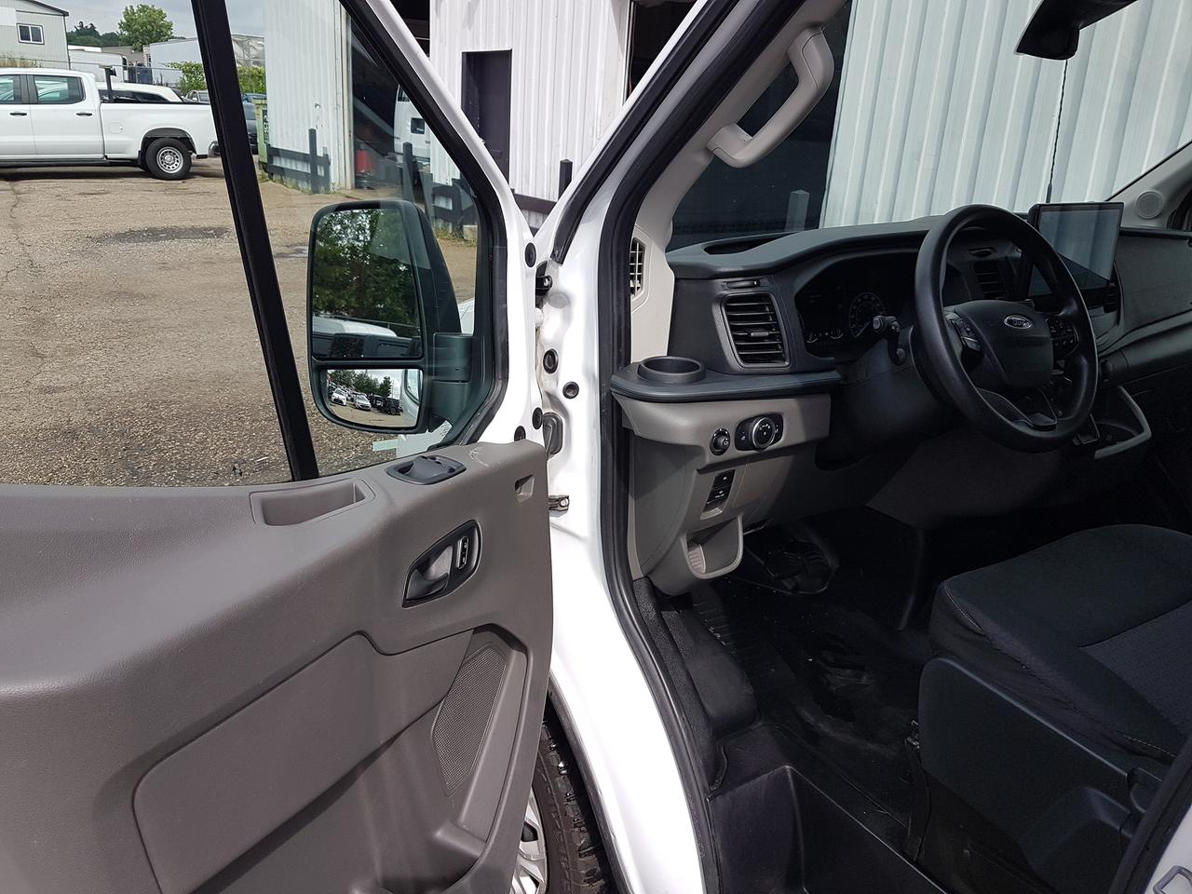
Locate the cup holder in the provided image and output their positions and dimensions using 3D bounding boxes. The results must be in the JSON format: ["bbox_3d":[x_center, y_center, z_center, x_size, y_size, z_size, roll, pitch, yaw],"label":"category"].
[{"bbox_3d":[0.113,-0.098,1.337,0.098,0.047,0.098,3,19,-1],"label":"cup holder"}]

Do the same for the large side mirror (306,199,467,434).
[{"bbox_3d":[-0.311,-0.201,1.365,0.205,0.340,0.130,7,19,10],"label":"large side mirror"}]

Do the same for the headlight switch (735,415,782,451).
[{"bbox_3d":[0.244,-0.019,1.297,0.092,0.047,0.029,-9,13,-32],"label":"headlight switch"}]

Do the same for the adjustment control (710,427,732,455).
[{"bbox_3d":[0.179,-0.005,1.260,0.038,0.038,0.020,-9,13,-32],"label":"adjustment control"}]

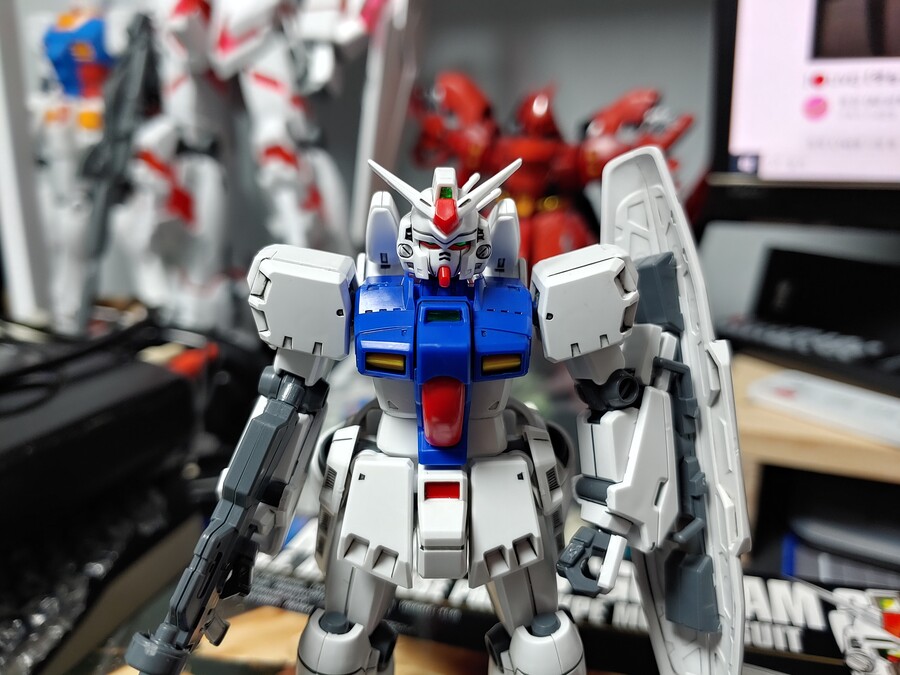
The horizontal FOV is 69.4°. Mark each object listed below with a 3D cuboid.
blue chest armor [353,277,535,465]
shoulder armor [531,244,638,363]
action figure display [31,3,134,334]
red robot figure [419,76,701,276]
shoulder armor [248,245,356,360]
[{"bbox_3d":[-0.002,0.007,0.155,0.040,0.041,0.028,1,15,0],"label":"blue chest armor"},{"bbox_3d":[0.031,-0.008,0.151,0.021,0.022,0.026,-8,15,2],"label":"shoulder armor"},{"bbox_3d":[-0.182,-0.090,0.313,0.062,0.175,0.043,6,16,17],"label":"action figure display"},{"bbox_3d":[0.074,-0.082,0.495,0.190,0.215,0.120,2,15,6],"label":"red robot figure"},{"bbox_3d":[-0.033,-0.009,0.151,0.021,0.022,0.026,10,15,-2],"label":"shoulder armor"}]

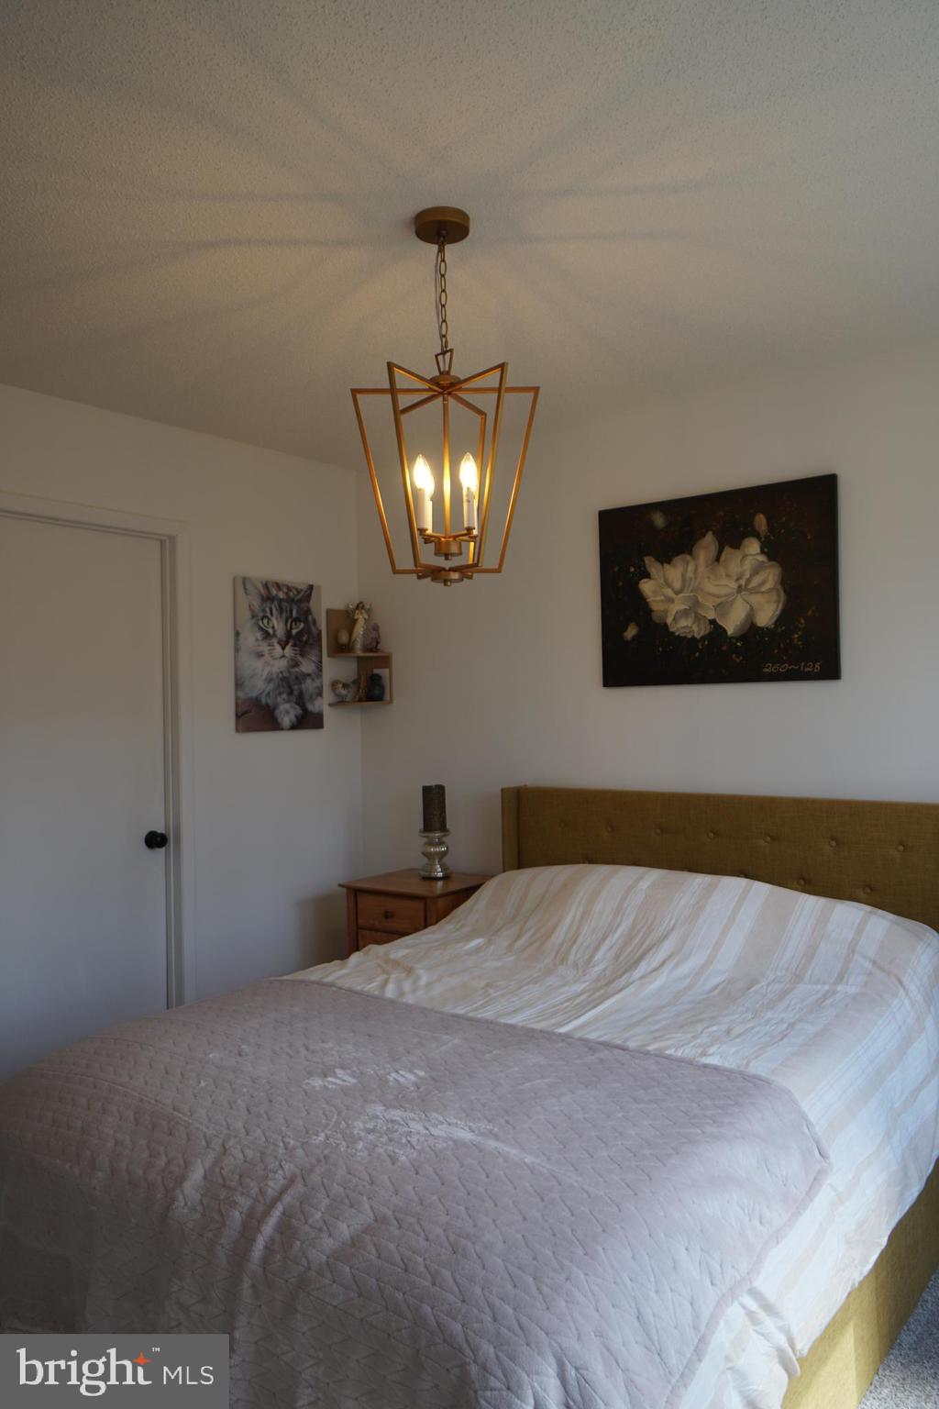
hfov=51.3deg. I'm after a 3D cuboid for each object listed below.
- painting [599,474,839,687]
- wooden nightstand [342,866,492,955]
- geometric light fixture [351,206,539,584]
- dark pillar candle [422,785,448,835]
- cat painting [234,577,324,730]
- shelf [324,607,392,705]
[{"bbox_3d":[0.806,-0.384,3.258,0.834,0.631,0.030,-1,0,39],"label":"painting"},{"bbox_3d":[-0.164,1.045,3.737,0.474,0.728,0.437,-1,0,39],"label":"wooden nightstand"},{"bbox_3d":[-0.052,-0.648,2.106,0.414,0.789,0.389,-1,0,0],"label":"geometric light fixture"},{"bbox_3d":[-0.136,0.412,3.872,0.089,0.183,0.089,-1,0,0],"label":"dark pillar candle"},{"bbox_3d":[-0.755,-0.195,3.938,0.025,0.603,0.444,-1,0,39],"label":"cat painting"},{"bbox_3d":[-0.473,-0.201,4.227,0.271,0.409,0.151,-1,0,-6],"label":"shelf"}]

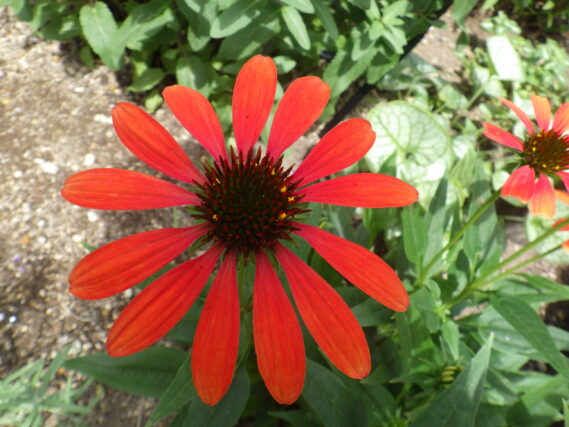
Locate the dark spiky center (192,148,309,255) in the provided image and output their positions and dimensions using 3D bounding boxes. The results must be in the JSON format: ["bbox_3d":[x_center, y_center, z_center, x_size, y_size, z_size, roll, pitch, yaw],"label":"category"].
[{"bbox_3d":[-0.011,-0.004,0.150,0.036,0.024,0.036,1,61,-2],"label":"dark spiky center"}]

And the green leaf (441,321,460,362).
[{"bbox_3d":[0.162,0.124,0.450,0.017,0.010,0.037,-18,71,-10],"label":"green leaf"}]

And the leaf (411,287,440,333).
[{"bbox_3d":[0.137,0.094,0.450,0.032,0.012,0.041,5,68,18],"label":"leaf"}]

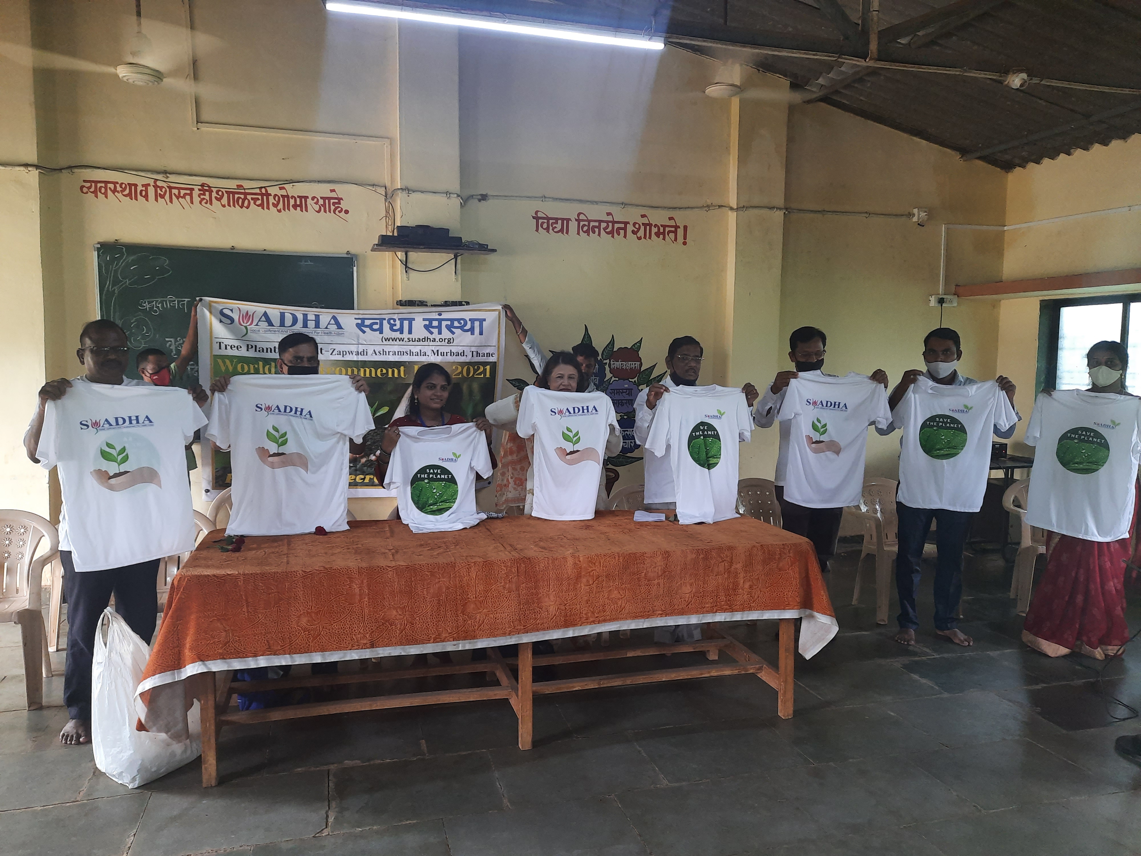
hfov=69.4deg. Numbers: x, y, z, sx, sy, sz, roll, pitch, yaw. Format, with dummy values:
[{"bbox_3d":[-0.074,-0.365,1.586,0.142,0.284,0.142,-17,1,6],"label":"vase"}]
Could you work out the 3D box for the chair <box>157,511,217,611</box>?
[{"bbox_3d":[-1.885,0.778,3.726,0.550,0.775,0.540,-1,6,-16],"label":"chair"}]

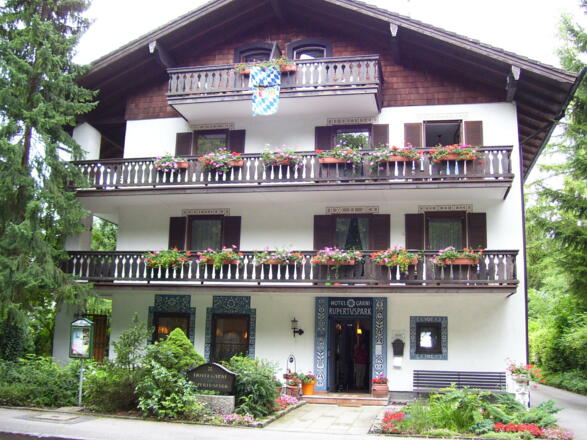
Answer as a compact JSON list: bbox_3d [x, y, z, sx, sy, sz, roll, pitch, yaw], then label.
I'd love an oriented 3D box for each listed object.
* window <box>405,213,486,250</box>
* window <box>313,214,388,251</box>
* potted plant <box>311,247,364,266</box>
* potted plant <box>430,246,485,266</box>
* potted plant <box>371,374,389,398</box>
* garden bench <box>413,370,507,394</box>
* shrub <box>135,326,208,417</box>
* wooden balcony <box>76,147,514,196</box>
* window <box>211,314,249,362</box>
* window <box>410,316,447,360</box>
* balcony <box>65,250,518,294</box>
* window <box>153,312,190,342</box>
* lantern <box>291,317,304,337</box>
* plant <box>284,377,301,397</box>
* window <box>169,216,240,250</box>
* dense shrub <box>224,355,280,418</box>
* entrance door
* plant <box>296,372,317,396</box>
[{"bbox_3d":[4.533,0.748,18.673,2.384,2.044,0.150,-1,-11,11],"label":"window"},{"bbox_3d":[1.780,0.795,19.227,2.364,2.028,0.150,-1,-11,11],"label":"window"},{"bbox_3d":[1.126,0.938,16.030,1.347,0.501,0.400,-1,-10,10],"label":"potted plant"},{"bbox_3d":[4.320,0.971,16.595,1.359,0.519,0.380,-1,-11,11],"label":"potted plant"},{"bbox_3d":[2.428,4.672,17.660,0.489,0.628,0.450,-1,-11,11],"label":"potted plant"},{"bbox_3d":[4.285,4.349,16.144,2.337,0.817,0.630,-1,-10,10],"label":"garden bench"},{"bbox_3d":[-2.786,3.363,14.196,1.594,1.796,1.600,-1,-10,10],"label":"shrub"},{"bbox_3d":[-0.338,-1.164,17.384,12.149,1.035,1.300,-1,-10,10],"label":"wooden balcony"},{"bbox_3d":[-1.975,3.763,19.518,1.182,1.627,0.150,-1,-11,11],"label":"window"},{"bbox_3d":[3.654,3.183,16.942,0.979,1.131,0.150,-1,-10,10],"label":"window"},{"bbox_3d":[-0.311,1.481,17.100,12.125,1.030,1.705,-1,-10,10],"label":"balcony"},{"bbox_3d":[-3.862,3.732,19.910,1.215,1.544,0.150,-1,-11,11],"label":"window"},{"bbox_3d":[0.120,2.970,17.398,0.326,0.559,0.440,-1,-10,10],"label":"lantern"},{"bbox_3d":[-0.027,4.447,16.756,0.434,0.518,0.420,1,-10,0],"label":"plant"},{"bbox_3d":[-2.648,0.491,18.589,2.204,1.260,0.180,-1,-10,10],"label":"window"},{"bbox_3d":[-0.986,3.934,15.028,1.335,1.297,1.250,-1,-11,11],"label":"dense shrub"},{"bbox_3d":[1.704,4.023,18.715,1.270,2.144,0.200,-1,-11,11],"label":"entrance door"},{"bbox_3d":[0.345,4.359,16.651,0.537,0.605,0.480,-1,-10,10],"label":"plant"}]

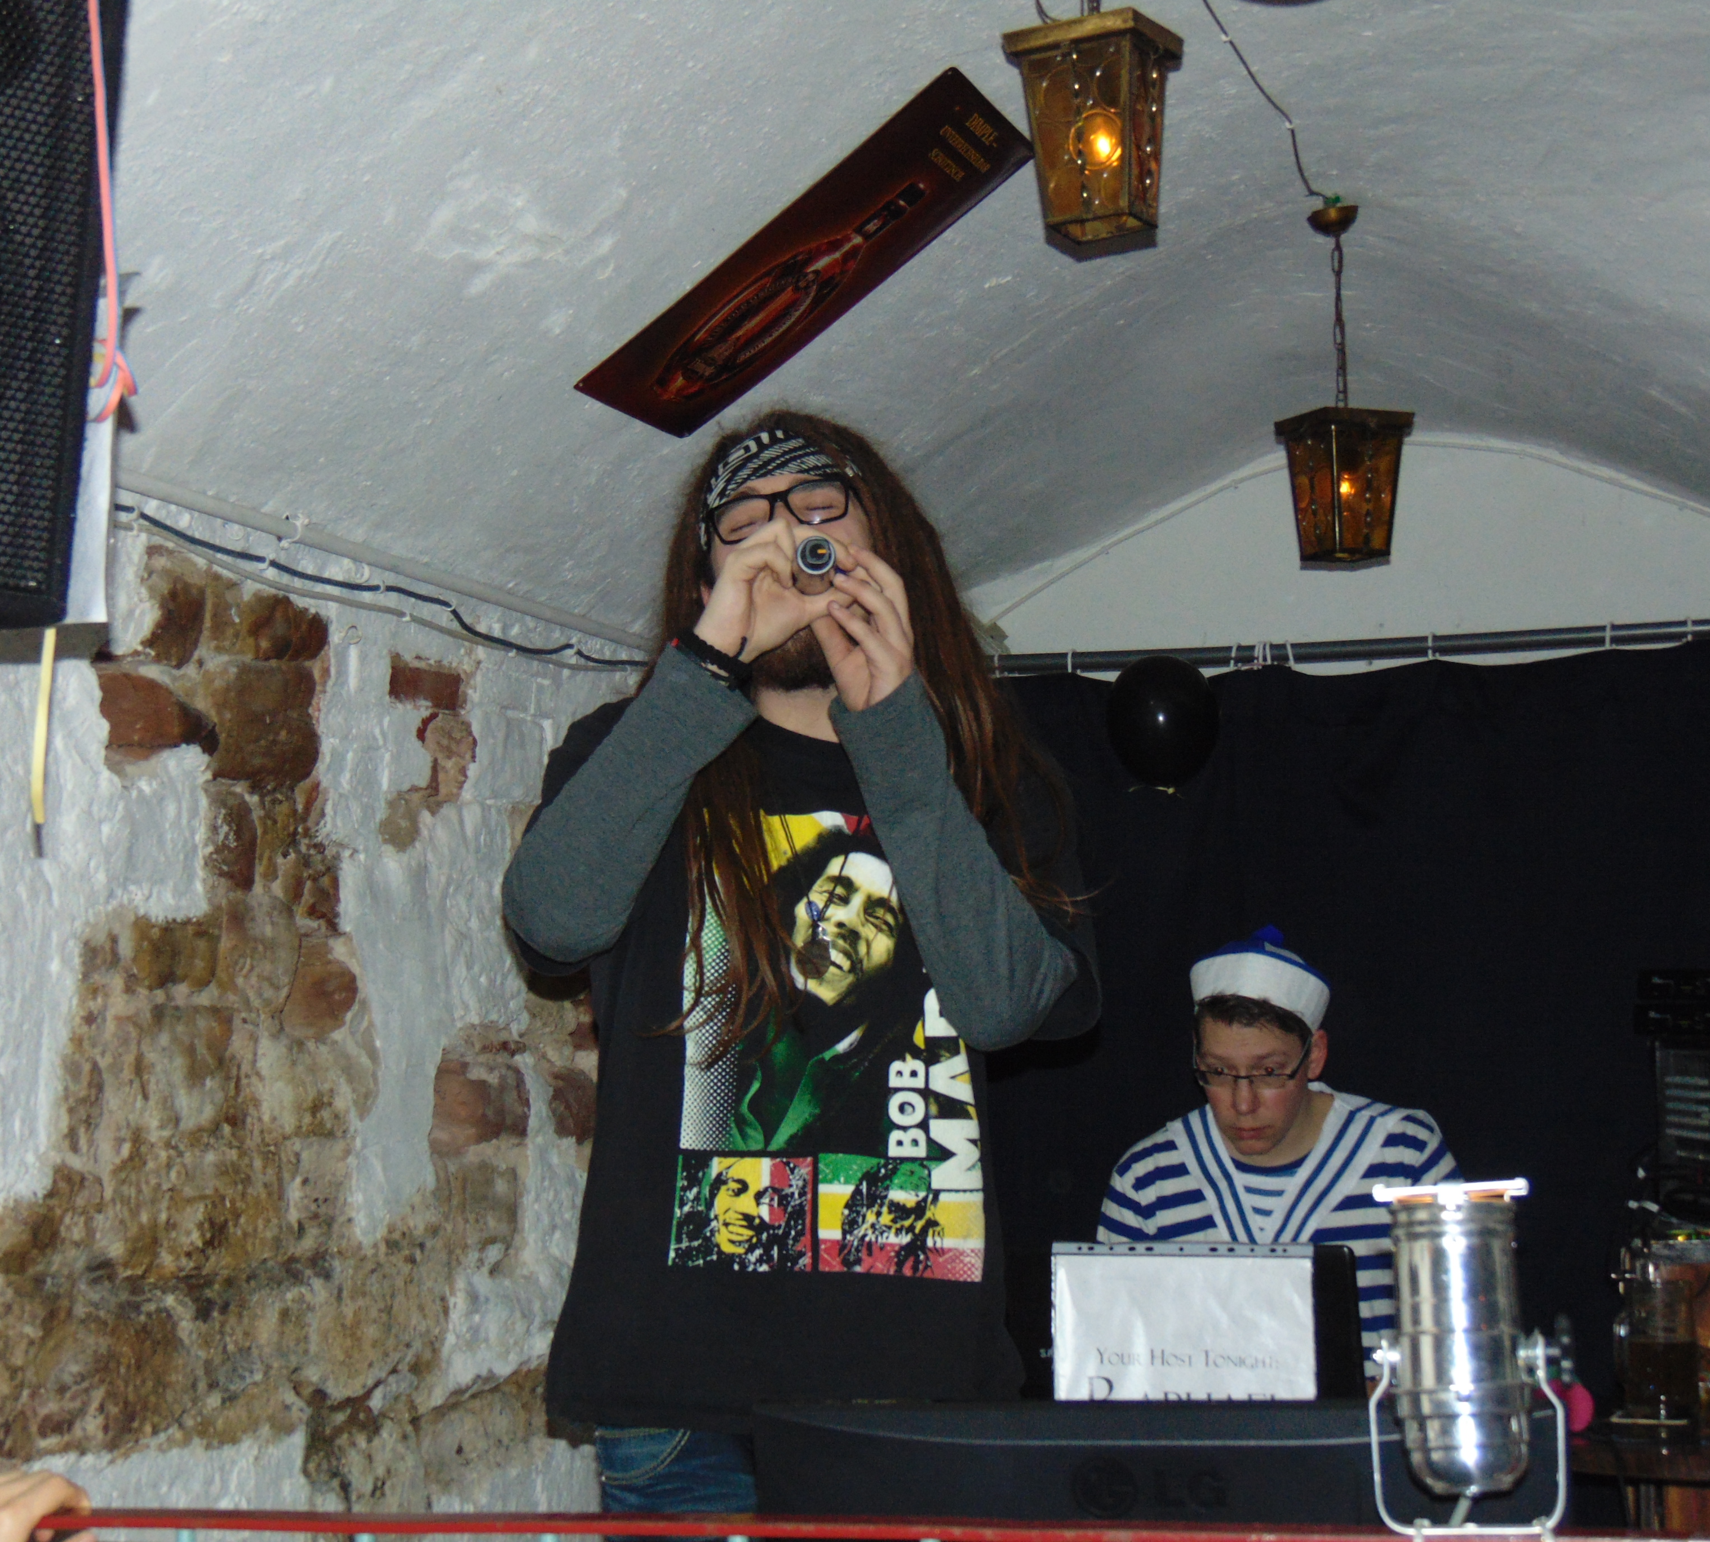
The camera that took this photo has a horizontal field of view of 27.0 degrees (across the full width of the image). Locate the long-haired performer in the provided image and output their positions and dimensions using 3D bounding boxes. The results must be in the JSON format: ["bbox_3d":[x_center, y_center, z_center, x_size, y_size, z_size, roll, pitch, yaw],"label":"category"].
[{"bbox_3d":[-0.043,0.563,3.275,0.540,1.800,0.460,-1,-4,-12],"label":"long-haired performer"}]

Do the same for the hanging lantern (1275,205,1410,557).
[{"bbox_3d":[0.696,-0.561,5.104,0.140,0.516,0.140,1,-5,-26],"label":"hanging lantern"}]

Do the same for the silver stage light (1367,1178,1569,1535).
[{"bbox_3d":[0.341,0.325,1.980,0.108,0.194,0.090,-2,-4,5],"label":"silver stage light"}]

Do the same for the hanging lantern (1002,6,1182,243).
[{"bbox_3d":[0.253,-0.662,3.693,0.140,0.201,0.140,-4,-5,28],"label":"hanging lantern"}]

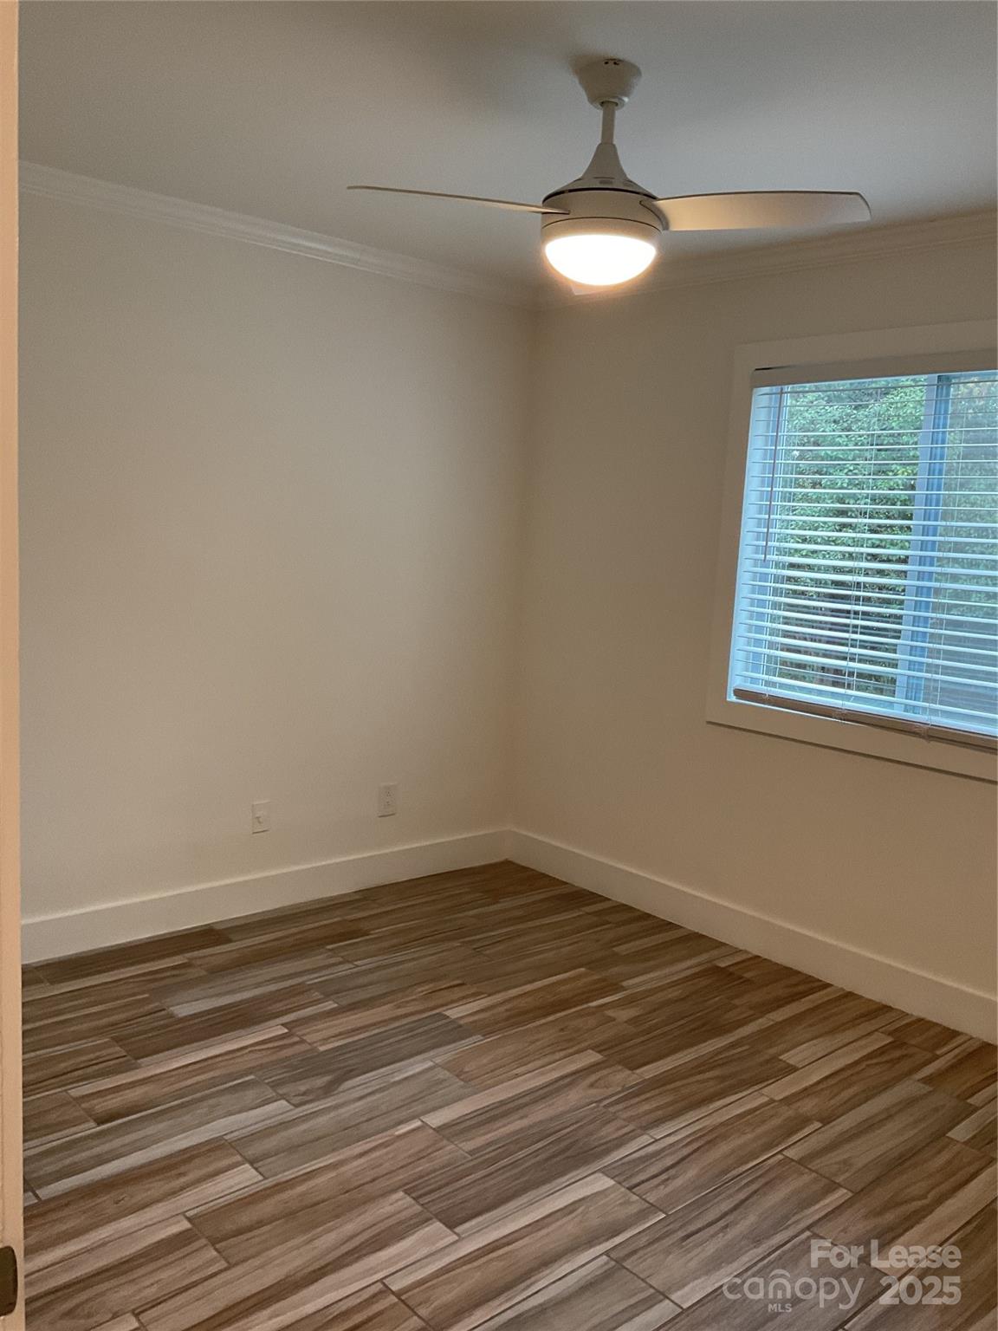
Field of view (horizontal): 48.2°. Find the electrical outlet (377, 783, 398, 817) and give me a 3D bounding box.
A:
[{"bbox_3d":[-0.425,0.518,4.286,0.080,0.123,0.009,-4,10,-42],"label":"electrical outlet"}]

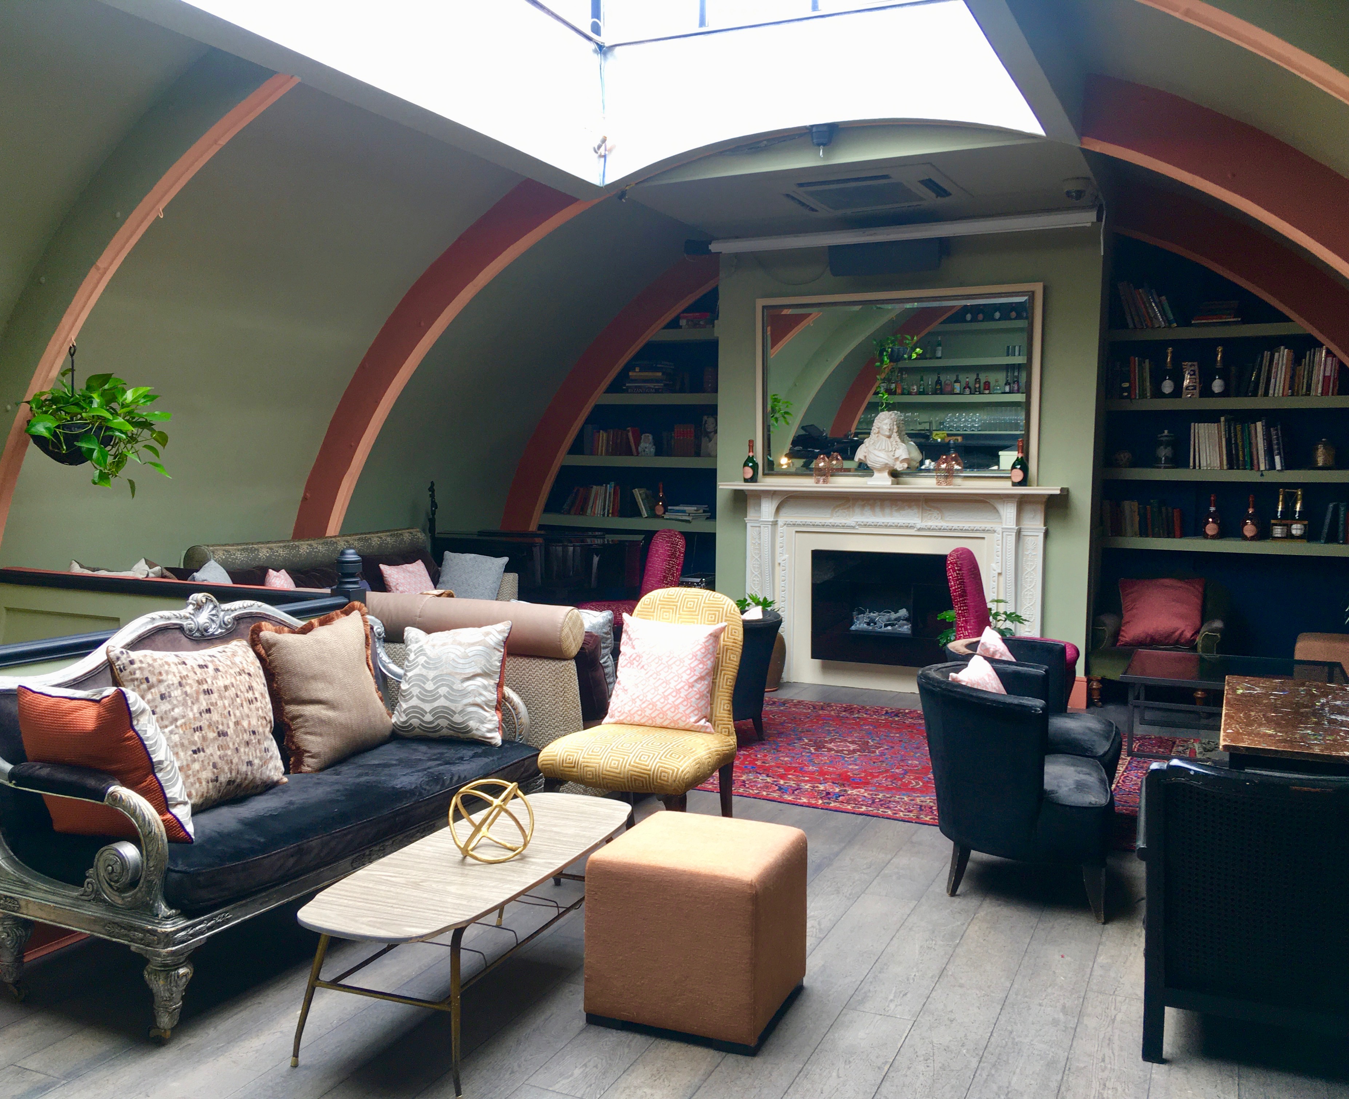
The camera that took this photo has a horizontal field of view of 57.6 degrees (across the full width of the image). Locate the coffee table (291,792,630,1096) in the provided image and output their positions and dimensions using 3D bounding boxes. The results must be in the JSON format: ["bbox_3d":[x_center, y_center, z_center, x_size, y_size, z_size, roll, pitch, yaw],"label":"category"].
[{"bbox_3d":[-0.484,0.995,3.236,0.472,0.409,1.227,2,4,22],"label":"coffee table"}]

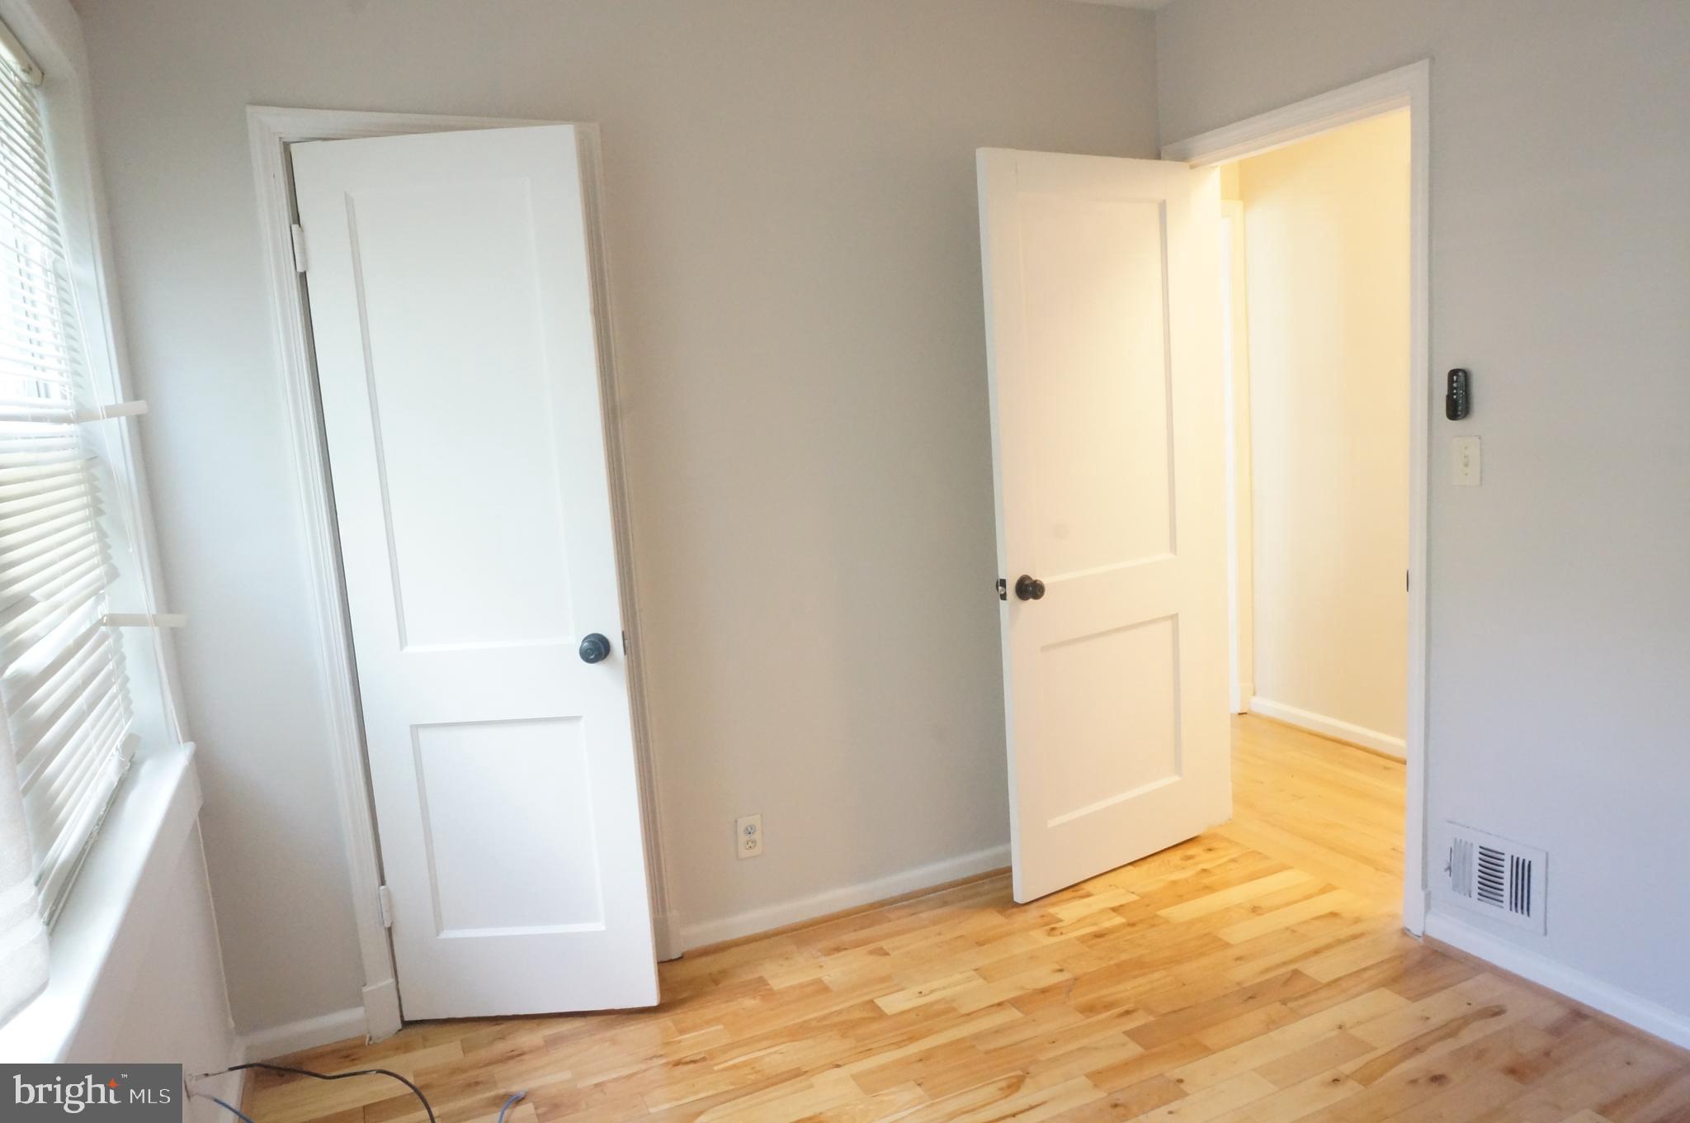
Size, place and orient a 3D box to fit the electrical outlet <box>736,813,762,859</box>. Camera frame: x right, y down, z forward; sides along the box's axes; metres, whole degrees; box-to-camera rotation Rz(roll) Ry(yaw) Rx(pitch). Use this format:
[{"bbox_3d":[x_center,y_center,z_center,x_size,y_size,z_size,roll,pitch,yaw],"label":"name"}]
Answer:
[{"bbox_3d":[-0.257,0.743,3.035,0.070,0.116,0.010,-7,9,-24],"label":"electrical outlet"}]

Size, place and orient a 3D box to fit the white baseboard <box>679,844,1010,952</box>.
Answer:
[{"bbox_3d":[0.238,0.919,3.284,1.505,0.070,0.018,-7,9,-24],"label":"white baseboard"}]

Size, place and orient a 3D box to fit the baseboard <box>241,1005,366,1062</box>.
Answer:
[{"bbox_3d":[-1.250,1.089,2.601,0.255,0.072,0.018,-7,9,-24],"label":"baseboard"}]

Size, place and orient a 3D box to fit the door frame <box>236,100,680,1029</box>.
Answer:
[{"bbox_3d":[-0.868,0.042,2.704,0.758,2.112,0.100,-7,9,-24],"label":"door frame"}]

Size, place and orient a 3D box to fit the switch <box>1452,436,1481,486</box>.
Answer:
[{"bbox_3d":[1.436,-0.231,2.600,0.012,0.115,0.072,-7,9,-24],"label":"switch"}]

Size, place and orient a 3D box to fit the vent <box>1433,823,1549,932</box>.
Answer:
[{"bbox_3d":[1.530,0.741,2.658,0.015,0.199,0.260,-7,9,-24],"label":"vent"}]

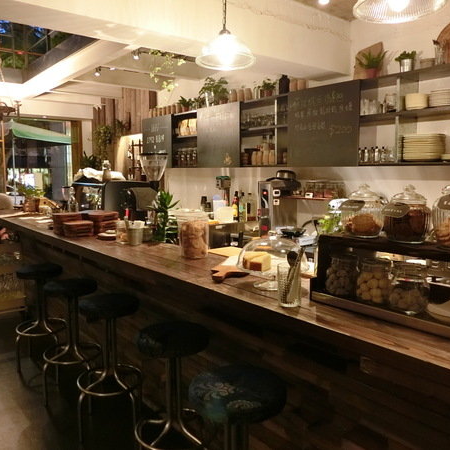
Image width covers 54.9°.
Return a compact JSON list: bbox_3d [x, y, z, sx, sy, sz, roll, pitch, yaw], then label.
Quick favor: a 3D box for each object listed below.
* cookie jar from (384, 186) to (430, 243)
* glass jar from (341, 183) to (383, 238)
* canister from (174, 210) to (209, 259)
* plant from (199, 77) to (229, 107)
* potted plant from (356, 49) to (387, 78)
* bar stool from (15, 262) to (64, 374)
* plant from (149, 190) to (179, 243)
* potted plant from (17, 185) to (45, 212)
[{"bbox_3d":[0.619,-0.041,1.459,0.148,0.188,0.148,0,7,0],"label":"cookie jar"},{"bbox_3d":[0.516,-0.056,1.608,0.148,0.194,0.148,0,7,0],"label":"glass jar"},{"bbox_3d":[-0.189,0.050,2.394,0.172,0.250,0.172,0,7,0],"label":"canister"},{"bbox_3d":[-0.098,-1.298,4.319,0.270,0.300,0.310,-6,9,-39],"label":"plant"},{"bbox_3d":[1.021,-1.095,2.995,0.200,0.210,0.215,-6,9,-39],"label":"potted plant"},{"bbox_3d":[-1.397,0.705,3.315,0.355,0.750,0.355,-1,7,-9],"label":"bar stool"},{"bbox_3d":[-0.423,-0.065,3.029,0.190,0.335,0.190,0,7,0],"label":"plant"},{"bbox_3d":[-2.330,-0.317,5.218,0.280,0.317,0.300,-6,9,-39],"label":"potted plant"}]

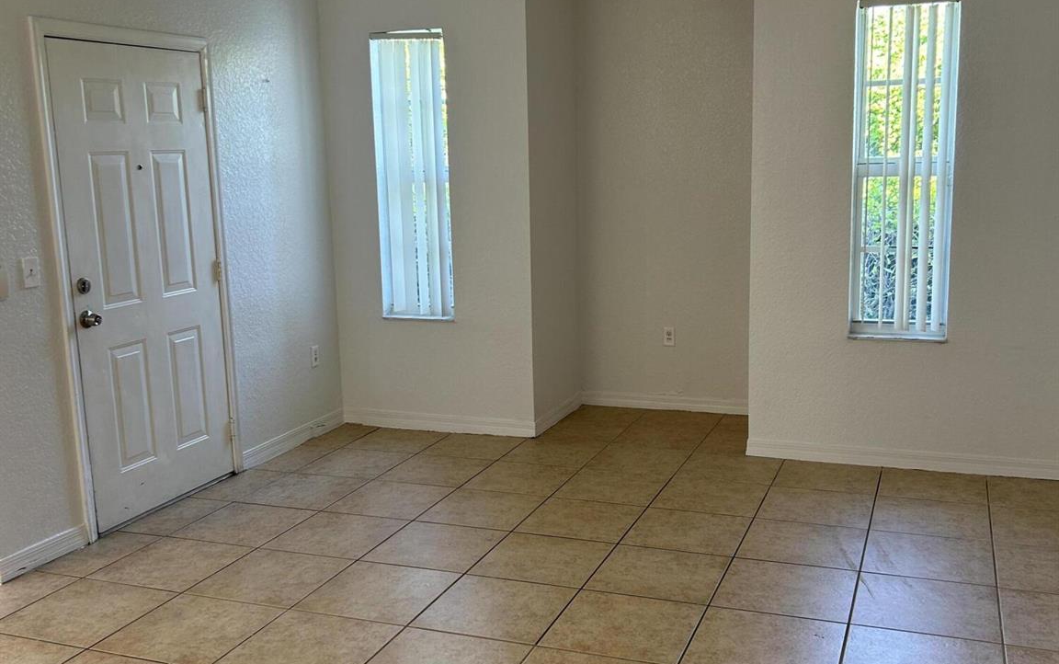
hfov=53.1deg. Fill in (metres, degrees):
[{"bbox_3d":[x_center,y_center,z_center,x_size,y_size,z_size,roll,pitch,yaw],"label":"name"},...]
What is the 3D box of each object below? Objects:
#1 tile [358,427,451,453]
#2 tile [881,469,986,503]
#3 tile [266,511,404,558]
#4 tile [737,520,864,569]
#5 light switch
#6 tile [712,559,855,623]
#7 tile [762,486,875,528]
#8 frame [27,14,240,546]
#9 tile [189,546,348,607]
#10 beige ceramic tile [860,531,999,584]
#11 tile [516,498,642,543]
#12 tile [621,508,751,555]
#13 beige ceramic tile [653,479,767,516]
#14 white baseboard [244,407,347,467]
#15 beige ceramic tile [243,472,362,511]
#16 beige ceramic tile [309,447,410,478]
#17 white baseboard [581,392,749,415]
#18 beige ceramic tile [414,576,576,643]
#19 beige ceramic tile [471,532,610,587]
[{"bbox_3d":[-0.726,0.602,5.798,0.452,0.012,0.420,2,10,21],"label":"tile"},{"bbox_3d":[1.819,0.692,4.795,0.451,0.010,0.407,2,10,21],"label":"tile"},{"bbox_3d":[-0.798,0.847,4.401,0.453,0.012,0.453,2,10,21],"label":"tile"},{"bbox_3d":[1.080,0.834,4.182,0.457,0.010,0.457,2,10,21],"label":"tile"},{"bbox_3d":[-1.910,-0.227,4.080,0.013,0.114,0.072,2,10,22],"label":"light switch"},{"bbox_3d":[0.908,0.908,3.736,0.453,0.012,0.453,2,10,21],"label":"tile"},{"bbox_3d":[1.238,0.753,4.567,0.452,0.012,0.452,2,10,21],"label":"tile"},{"bbox_3d":[-1.708,-0.252,4.686,0.120,2.100,1.049,2,10,21],"label":"frame"},{"bbox_3d":[-0.960,0.919,3.966,0.451,0.010,0.453,2,10,21],"label":"tile"},{"bbox_3d":[1.499,0.845,3.980,0.452,0.015,0.452,2,10,21],"label":"beige ceramic tile"},{"bbox_3d":[0.222,0.803,4.516,0.457,0.010,0.457,2,10,21],"label":"tile"},{"bbox_3d":[0.648,0.815,4.313,0.452,0.015,0.452,2,10,21],"label":"tile"},{"bbox_3d":[0.814,0.738,4.741,0.453,0.012,0.453,2,10,21],"label":"beige ceramic tile"},{"bbox_3d":[-1.264,0.579,5.809,0.015,0.085,0.968,2,10,21],"label":"white baseboard"},{"bbox_3d":[-1.053,0.750,4.969,0.451,0.010,0.453,2,10,21],"label":"beige ceramic tile"},{"bbox_3d":[-0.886,0.676,5.393,0.452,0.012,0.452,2,10,21],"label":"beige ceramic tile"},{"bbox_3d":[0.845,0.422,6.268,1.129,0.084,0.015,2,10,21],"label":"white baseboard"},{"bbox_3d":[-0.110,0.952,3.638,0.452,0.012,0.452,2,10,21],"label":"beige ceramic tile"},{"bbox_3d":[0.056,0.877,4.061,0.452,0.015,0.452,2,10,21],"label":"beige ceramic tile"}]

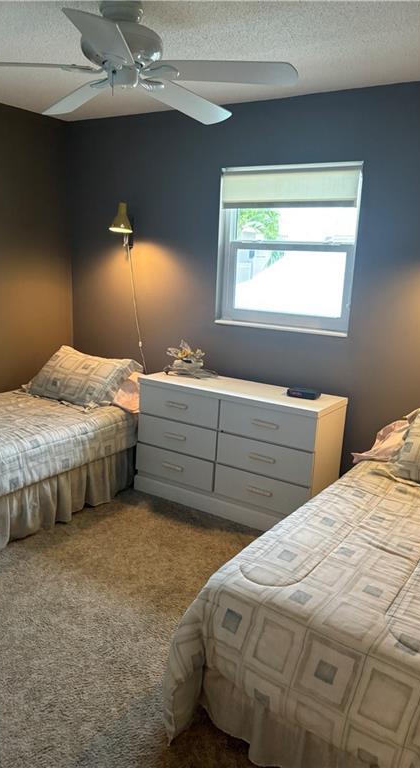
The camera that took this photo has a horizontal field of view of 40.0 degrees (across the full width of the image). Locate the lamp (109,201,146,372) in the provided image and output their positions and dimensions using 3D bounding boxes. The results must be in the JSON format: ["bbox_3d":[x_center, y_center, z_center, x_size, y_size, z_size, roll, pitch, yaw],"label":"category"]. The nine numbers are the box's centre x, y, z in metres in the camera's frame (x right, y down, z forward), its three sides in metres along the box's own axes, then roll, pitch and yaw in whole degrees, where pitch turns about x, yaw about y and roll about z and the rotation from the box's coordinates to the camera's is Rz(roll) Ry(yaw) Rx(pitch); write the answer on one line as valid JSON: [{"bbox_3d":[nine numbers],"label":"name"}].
[{"bbox_3d":[-0.602,-0.690,4.076,0.190,1.160,0.210,11,16,31],"label":"lamp"}]

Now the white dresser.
[{"bbox_3d":[0.159,0.395,3.631,1.235,0.768,0.433,11,16,31],"label":"white dresser"}]

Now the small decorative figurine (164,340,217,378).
[{"bbox_3d":[-0.127,-0.170,3.800,0.320,0.230,0.190,11,16,31],"label":"small decorative figurine"}]

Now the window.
[{"bbox_3d":[0.448,-0.813,3.501,0.909,0.960,0.100,11,16,31],"label":"window"}]

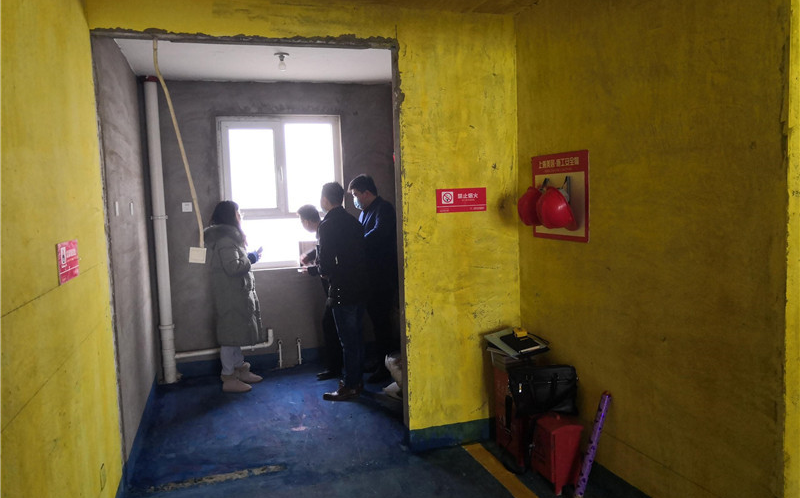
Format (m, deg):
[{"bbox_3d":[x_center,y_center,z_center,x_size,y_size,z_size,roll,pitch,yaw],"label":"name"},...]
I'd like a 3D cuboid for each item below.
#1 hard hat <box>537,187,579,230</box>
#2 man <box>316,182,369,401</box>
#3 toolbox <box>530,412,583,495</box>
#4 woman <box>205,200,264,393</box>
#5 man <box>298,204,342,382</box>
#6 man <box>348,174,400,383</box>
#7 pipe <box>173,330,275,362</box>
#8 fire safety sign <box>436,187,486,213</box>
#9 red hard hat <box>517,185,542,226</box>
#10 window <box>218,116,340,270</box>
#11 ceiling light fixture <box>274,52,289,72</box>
[{"bbox_3d":[0.846,-0.189,3.483,0.150,0.275,0.220,-34,13,-12],"label":"hard hat"},{"bbox_3d":[-0.481,0.336,5.215,0.390,1.780,0.500,0,5,25],"label":"man"},{"bbox_3d":[0.886,1.127,3.512,0.200,0.390,0.270,-3,5,-17],"label":"toolbox"},{"bbox_3d":[-1.384,0.387,5.284,0.460,1.600,0.500,-2,4,-1],"label":"woman"},{"bbox_3d":[-0.691,0.392,5.721,0.500,1.600,0.480,-2,5,3],"label":"man"},{"bbox_3d":[-0.226,0.245,5.496,0.440,1.770,0.520,-3,4,-15],"label":"man"},{"bbox_3d":[-1.611,0.878,5.700,0.871,0.176,0.070,-3,4,-16],"label":"pipe"},{"bbox_3d":[0.401,-0.311,4.004,0.345,0.152,0.012,-3,5,-17],"label":"fire safety sign"},{"bbox_3d":[0.775,-0.216,3.711,0.150,0.275,0.220,-31,12,-13],"label":"red hard hat"},{"bbox_3d":[-1.086,-0.519,5.890,1.143,1.421,0.120,-3,4,-16],"label":"window"},{"bbox_3d":[-0.893,-1.419,4.731,0.108,0.135,0.108,-3,4,-16],"label":"ceiling light fixture"}]

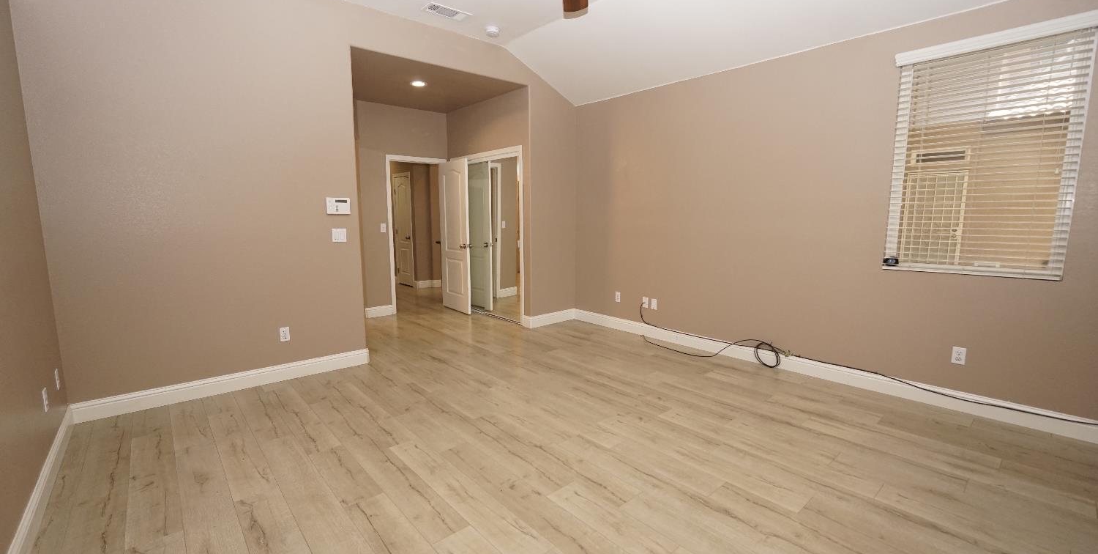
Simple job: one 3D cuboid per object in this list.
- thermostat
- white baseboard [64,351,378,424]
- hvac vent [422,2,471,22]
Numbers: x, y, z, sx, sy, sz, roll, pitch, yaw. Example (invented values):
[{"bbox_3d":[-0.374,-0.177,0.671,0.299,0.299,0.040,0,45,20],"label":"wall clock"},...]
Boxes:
[{"bbox_3d":[-1.776,-0.598,3.862,0.187,0.133,0.030,-7,10,-41],"label":"thermostat"},{"bbox_3d":[-2.355,0.800,3.547,1.886,0.137,0.018,-7,10,-41],"label":"white baseboard"},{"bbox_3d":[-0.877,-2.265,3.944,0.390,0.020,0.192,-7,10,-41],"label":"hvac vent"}]

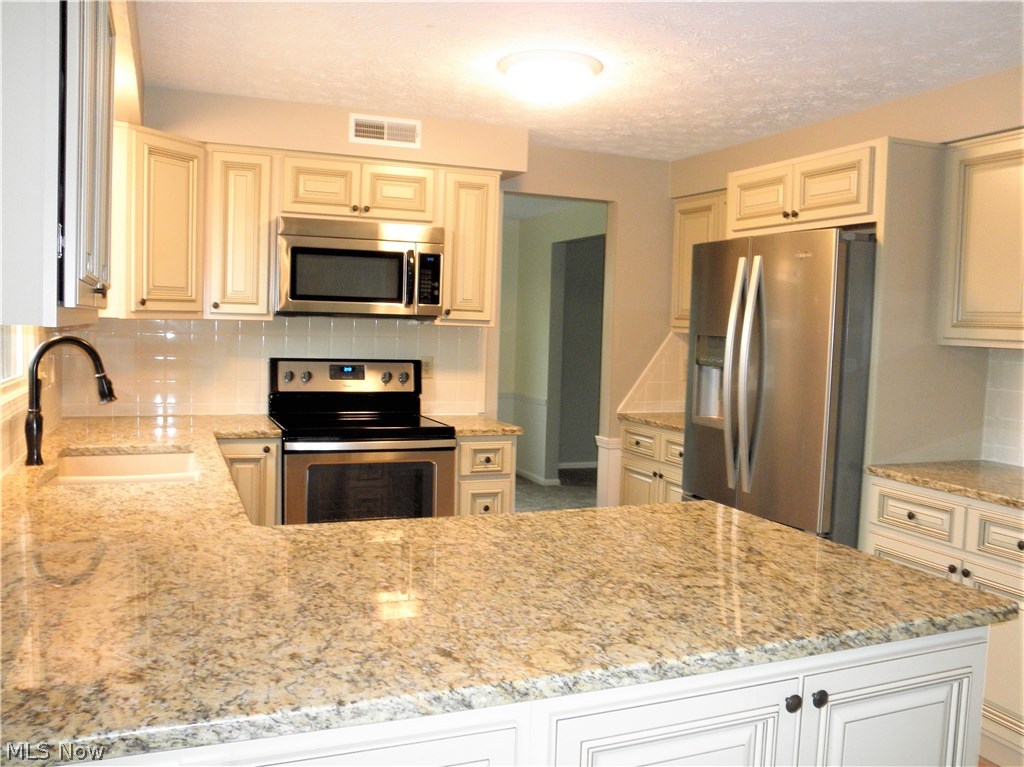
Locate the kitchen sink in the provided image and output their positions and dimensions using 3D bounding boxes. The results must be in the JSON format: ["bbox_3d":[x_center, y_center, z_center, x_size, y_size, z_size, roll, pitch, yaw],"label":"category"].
[{"bbox_3d":[-1.277,0.396,2.734,0.450,0.210,0.740,0,5,-23],"label":"kitchen sink"}]

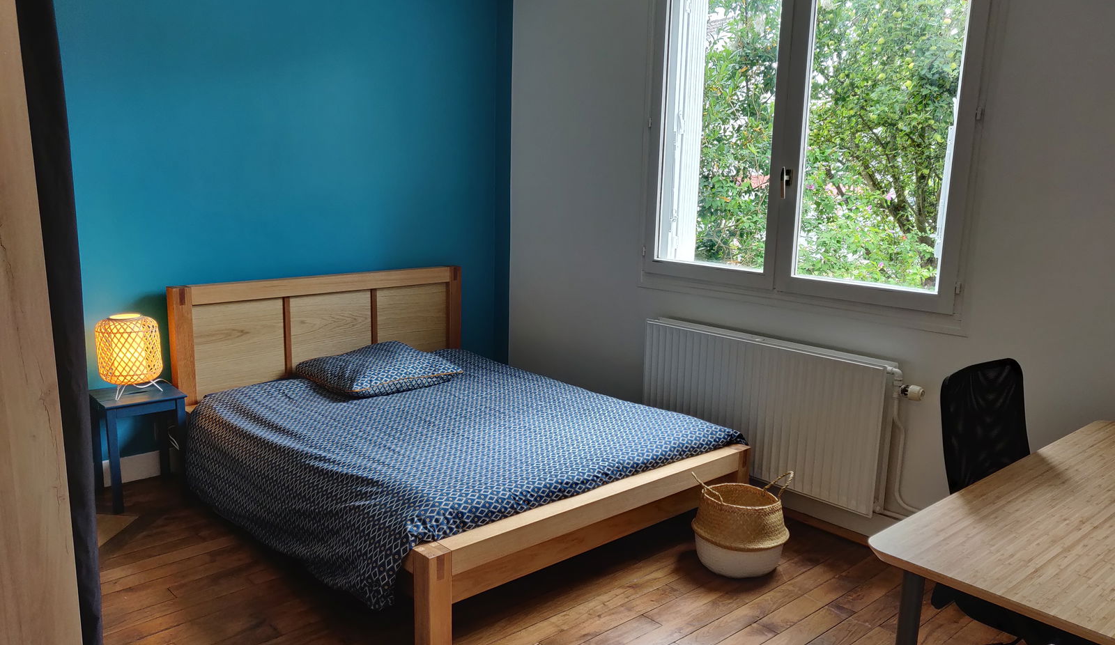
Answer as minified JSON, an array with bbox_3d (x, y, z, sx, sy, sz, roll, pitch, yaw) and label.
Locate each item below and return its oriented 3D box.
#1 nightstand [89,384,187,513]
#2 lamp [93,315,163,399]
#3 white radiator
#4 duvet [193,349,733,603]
[{"bbox_3d":[-1.791,0.533,3.473,0.325,0.447,0.283,-7,13,-41],"label":"nightstand"},{"bbox_3d":[-1.827,0.141,3.437,0.250,0.336,0.250,-7,13,-41],"label":"lamp"},{"bbox_3d":[0.847,0.367,3.487,0.100,0.588,1.187,-7,13,-41],"label":"white radiator"},{"bbox_3d":[-0.531,0.522,3.503,1.700,0.345,1.950,-7,13,-43],"label":"duvet"}]

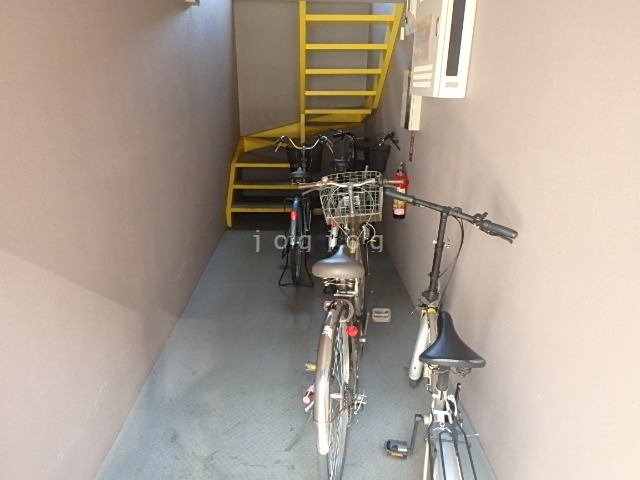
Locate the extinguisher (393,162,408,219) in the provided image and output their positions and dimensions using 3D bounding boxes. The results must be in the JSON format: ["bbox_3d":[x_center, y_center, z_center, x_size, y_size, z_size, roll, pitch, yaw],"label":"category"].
[{"bbox_3d":[0.626,-0.383,3.007,0.120,0.450,0.120,6,23,11],"label":"extinguisher"}]

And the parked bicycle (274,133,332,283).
[{"bbox_3d":[-0.152,-0.328,3.431,0.540,1.080,1.760,1,22,3],"label":"parked bicycle"}]

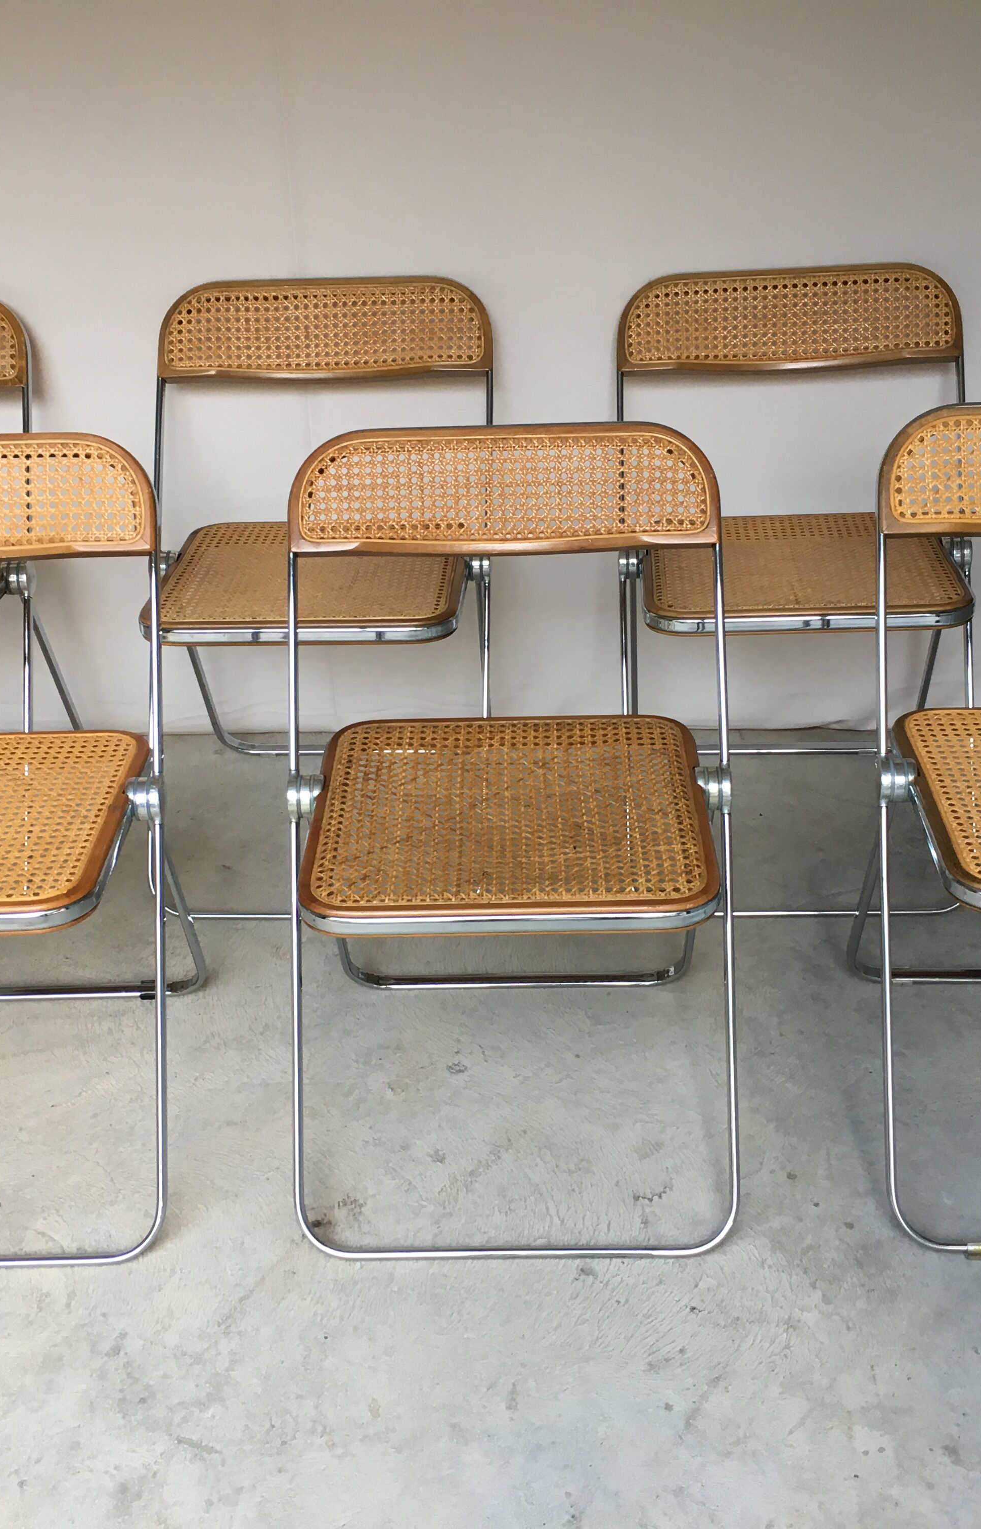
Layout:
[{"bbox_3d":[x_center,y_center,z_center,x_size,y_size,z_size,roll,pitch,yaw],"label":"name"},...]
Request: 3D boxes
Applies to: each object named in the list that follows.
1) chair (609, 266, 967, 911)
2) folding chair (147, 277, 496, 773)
[{"bbox_3d":[0.409,-0.231,2.289,0.472,0.742,0.495,0,30,3],"label":"chair"},{"bbox_3d":[-0.229,-0.224,2.318,0.472,0.742,0.495,0,30,4],"label":"folding chair"}]

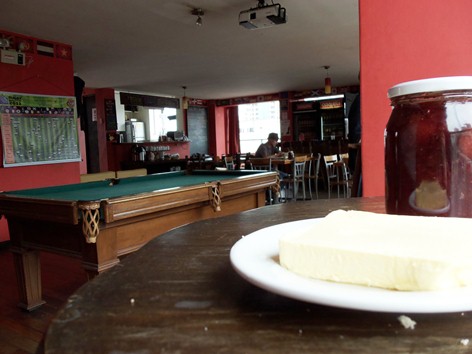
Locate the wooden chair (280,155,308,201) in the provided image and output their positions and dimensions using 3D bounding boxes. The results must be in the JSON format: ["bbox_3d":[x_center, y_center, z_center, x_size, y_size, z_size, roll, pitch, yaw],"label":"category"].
[{"bbox_3d":[1.050,0.029,7.530,0.470,0.860,0.430,1,6,36],"label":"wooden chair"}]

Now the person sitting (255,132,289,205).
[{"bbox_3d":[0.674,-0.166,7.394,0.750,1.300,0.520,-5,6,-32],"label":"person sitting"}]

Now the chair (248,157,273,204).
[{"bbox_3d":[0.569,0.068,7.293,0.430,0.860,0.470,1,6,37],"label":"chair"}]

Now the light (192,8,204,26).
[{"bbox_3d":[-0.400,-1.697,4.259,0.130,0.160,0.130,-2,5,0],"label":"light"}]

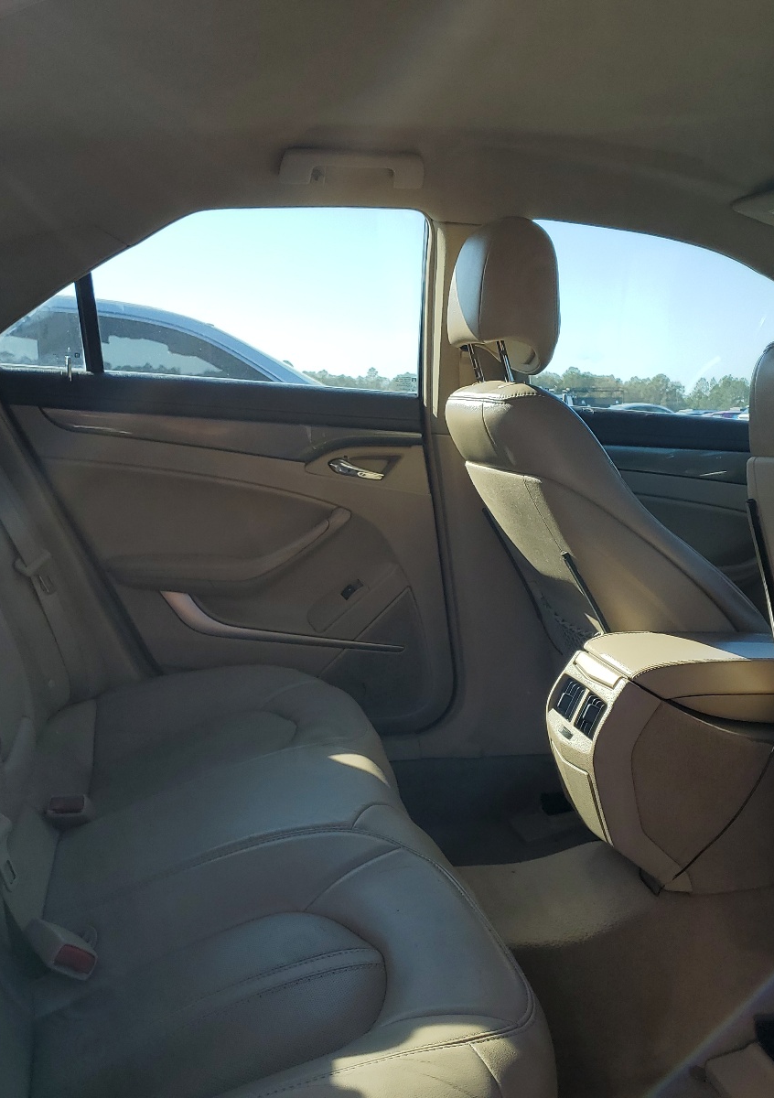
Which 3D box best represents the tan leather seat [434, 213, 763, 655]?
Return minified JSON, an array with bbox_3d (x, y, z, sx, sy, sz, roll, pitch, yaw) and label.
[{"bbox_3d":[0.548,-0.049,1.876,0.900,0.985,0.530,-1,7,-11],"label":"tan leather seat"}]

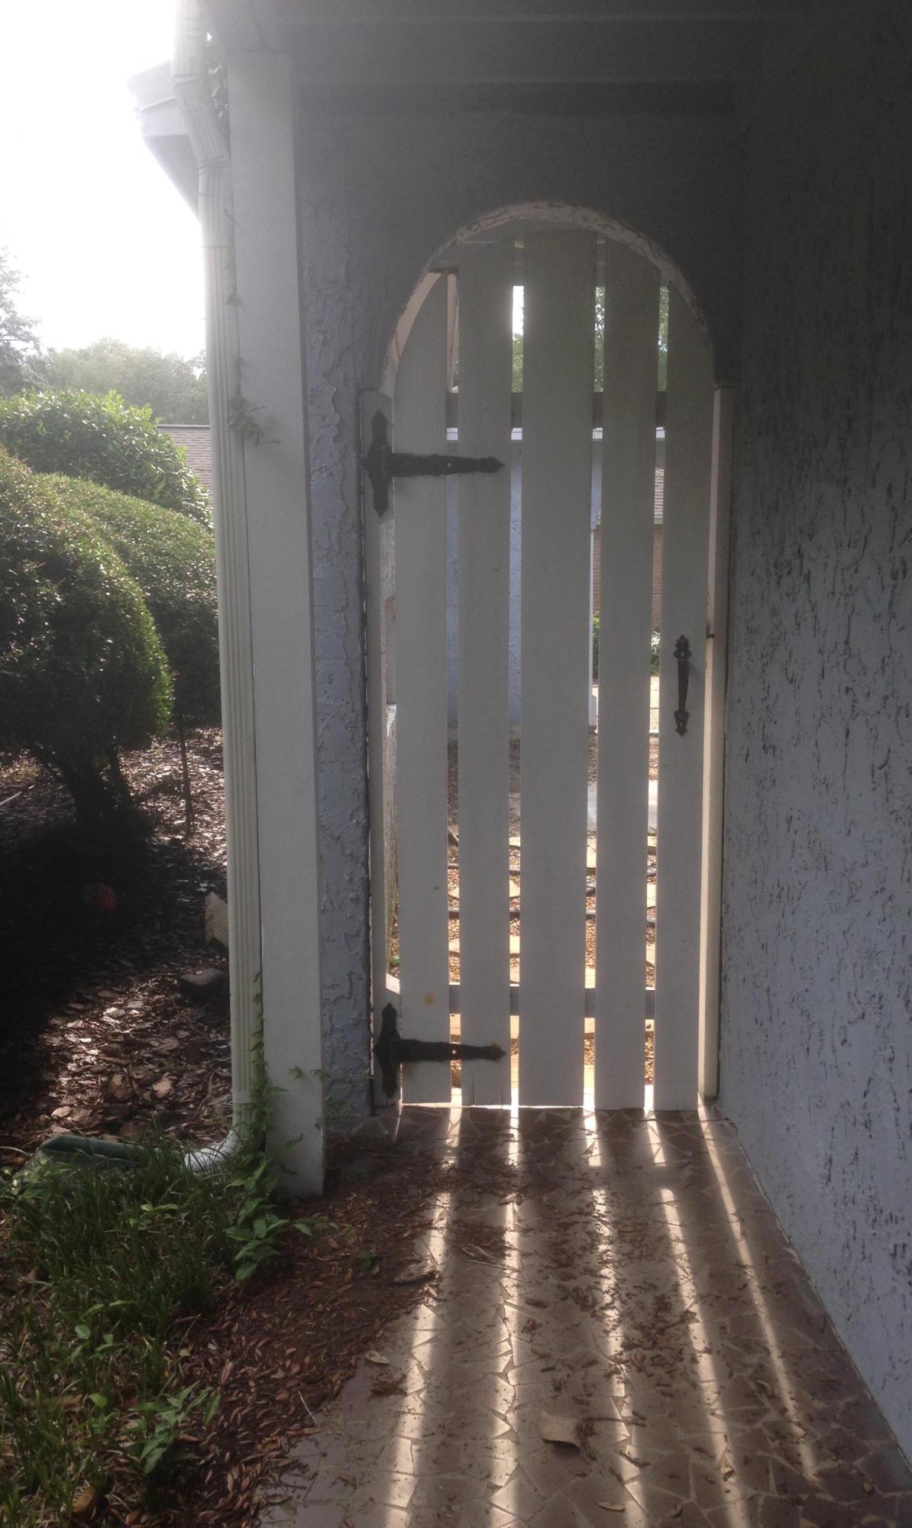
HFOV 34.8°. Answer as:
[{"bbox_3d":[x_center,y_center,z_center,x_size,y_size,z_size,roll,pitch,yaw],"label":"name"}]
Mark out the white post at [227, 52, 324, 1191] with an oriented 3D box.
[{"bbox_3d":[-0.411,-0.253,3.418,0.140,2.630,0.140,-1,10,-1],"label":"white post"}]

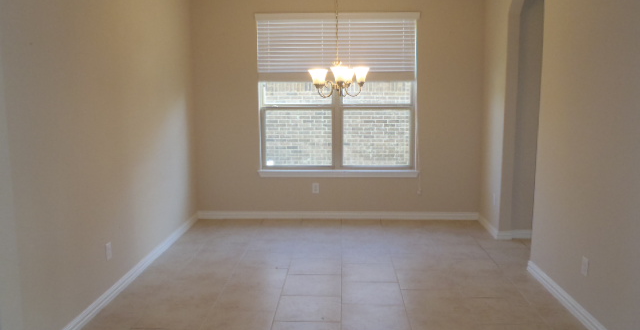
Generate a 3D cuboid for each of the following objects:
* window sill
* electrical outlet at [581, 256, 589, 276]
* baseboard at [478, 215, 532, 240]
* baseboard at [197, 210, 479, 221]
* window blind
[{"bbox_3d":[0.207,0.102,6.012,1.844,0.075,0.107,0,9,2],"label":"window sill"},{"bbox_3d":[1.721,0.660,3.373,0.011,0.117,0.073,0,9,2],"label":"electrical outlet"},{"bbox_3d":[1.987,0.655,5.620,0.360,0.105,0.751,0,9,2],"label":"baseboard"},{"bbox_3d":[0.194,0.596,6.074,3.281,0.105,0.021,0,9,2],"label":"baseboard"},{"bbox_3d":[0.189,-1.313,5.783,1.788,0.752,0.086,0,9,2],"label":"window blind"}]

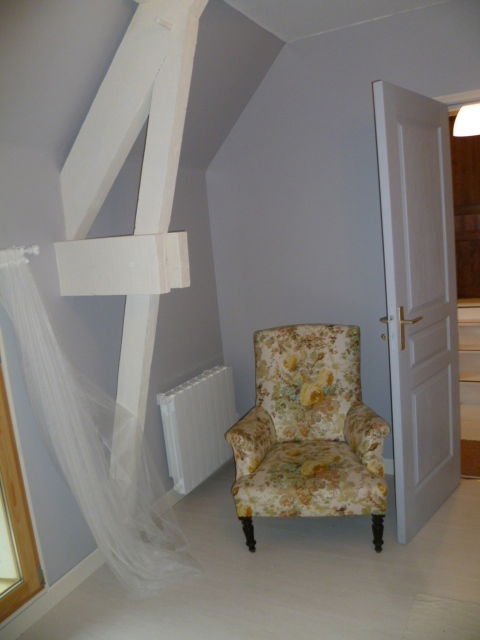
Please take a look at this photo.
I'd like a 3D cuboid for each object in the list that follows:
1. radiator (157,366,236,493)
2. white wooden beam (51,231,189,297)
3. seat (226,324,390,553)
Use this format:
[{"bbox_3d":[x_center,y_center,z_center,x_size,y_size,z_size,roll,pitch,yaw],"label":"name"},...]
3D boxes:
[{"bbox_3d":[-0.219,0.636,3.098,0.110,0.572,0.660,-1,8,26],"label":"radiator"},{"bbox_3d":[-0.495,-0.226,2.185,0.515,0.228,0.220,-1,8,26],"label":"white wooden beam"},{"bbox_3d":[0.350,0.552,2.640,0.730,0.955,0.730,-4,7,8],"label":"seat"}]

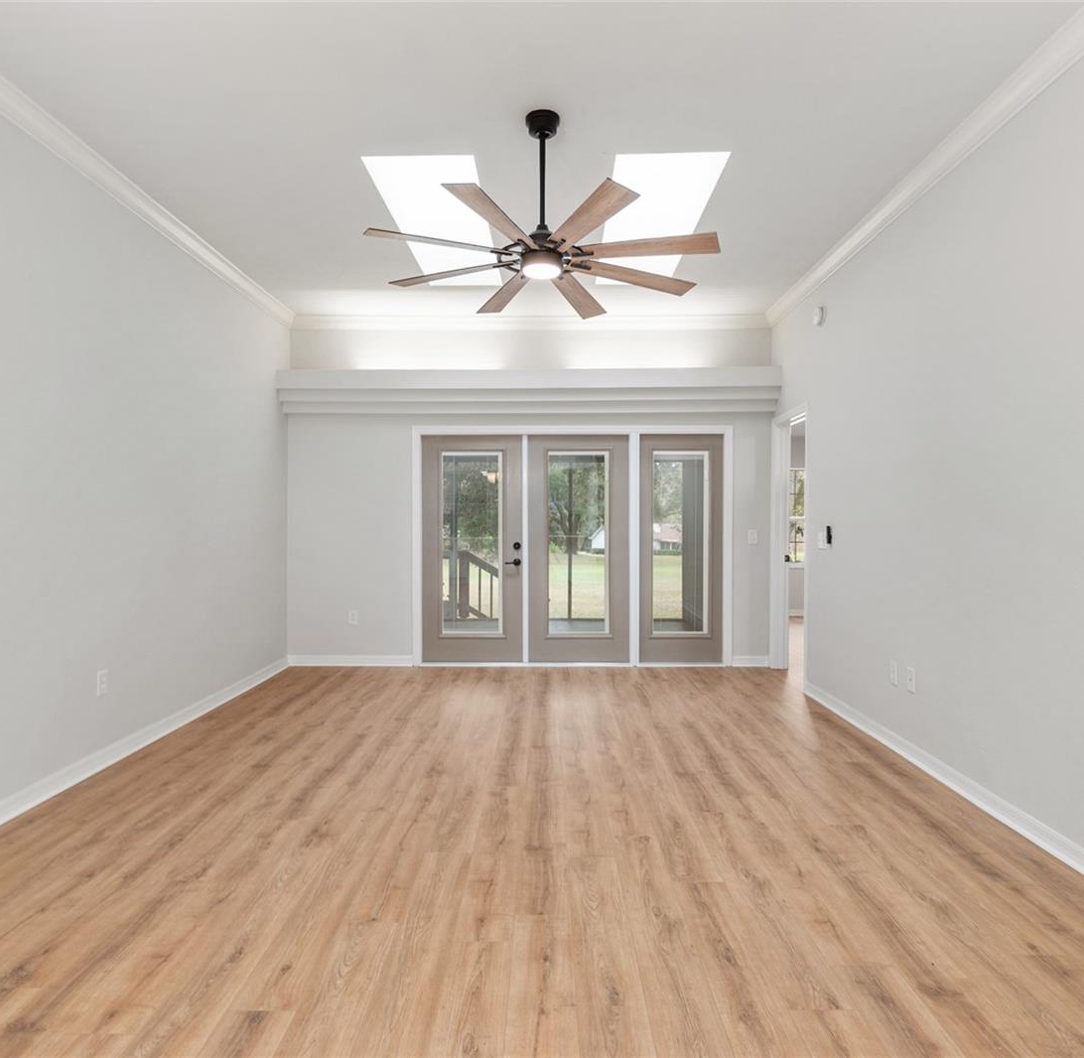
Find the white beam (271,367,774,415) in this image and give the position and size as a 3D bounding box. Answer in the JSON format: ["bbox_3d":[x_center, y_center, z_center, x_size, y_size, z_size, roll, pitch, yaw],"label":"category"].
[{"bbox_3d":[-0.110,-1.162,6.003,4.201,0.353,0.267,0,1,1],"label":"white beam"}]

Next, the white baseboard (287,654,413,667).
[{"bbox_3d":[-1.664,1.154,6.169,1.085,0.097,0.015,0,1,1],"label":"white baseboard"}]

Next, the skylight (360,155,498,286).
[{"bbox_3d":[-0.587,-1.841,4.394,0.551,0.080,1.893,0,1,1],"label":"skylight"}]

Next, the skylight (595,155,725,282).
[{"bbox_3d":[0.660,-1.841,4.365,0.555,0.080,1.885,0,1,1],"label":"skylight"}]

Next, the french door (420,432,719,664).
[{"bbox_3d":[0.270,0.154,6.184,2.783,2.097,0.130,0,1,1],"label":"french door"}]

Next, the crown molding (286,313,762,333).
[{"bbox_3d":[-0.109,-1.793,6.088,4.201,0.107,0.085,0,1,1],"label":"crown molding"}]

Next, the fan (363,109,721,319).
[{"bbox_3d":[0.002,-1.479,3.117,1.560,0.680,1.560,0,1,1],"label":"fan"}]

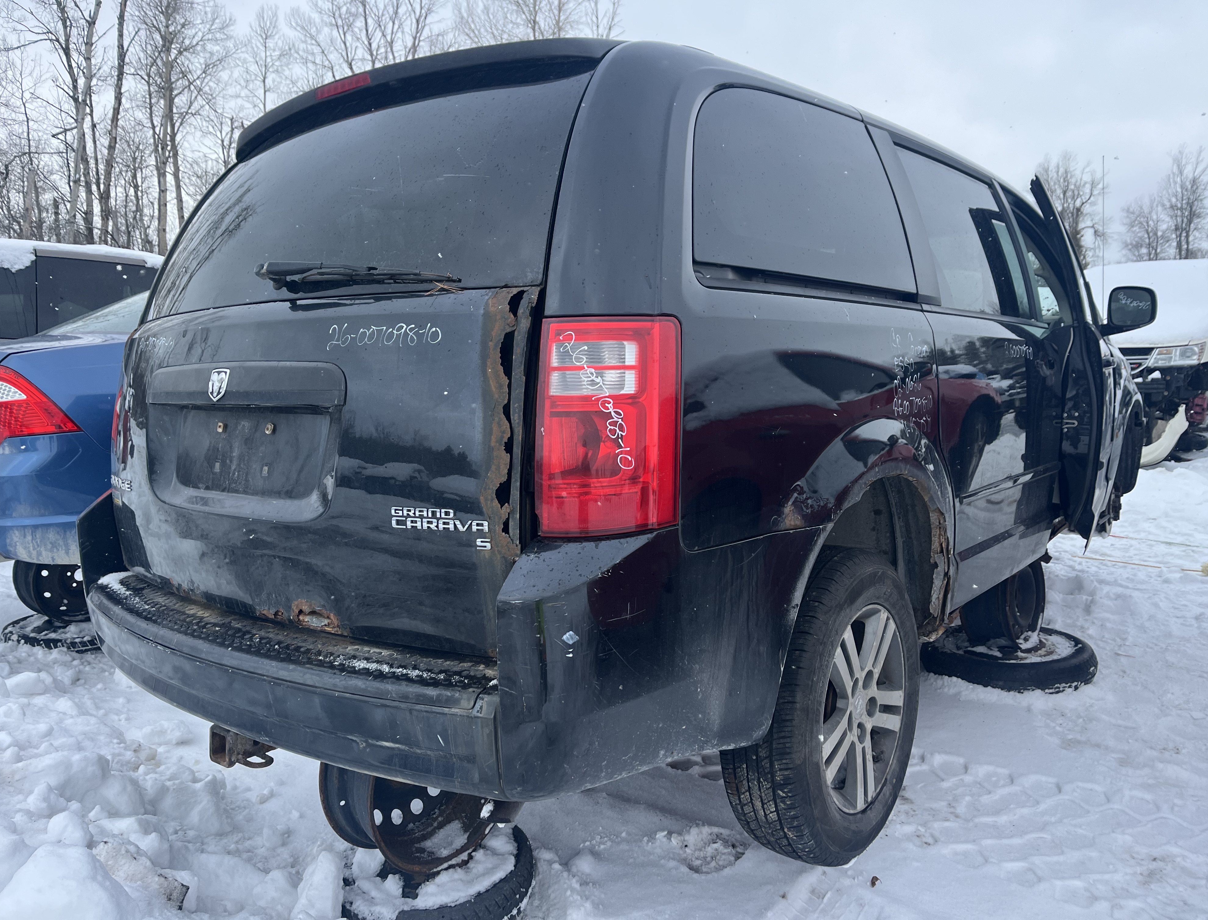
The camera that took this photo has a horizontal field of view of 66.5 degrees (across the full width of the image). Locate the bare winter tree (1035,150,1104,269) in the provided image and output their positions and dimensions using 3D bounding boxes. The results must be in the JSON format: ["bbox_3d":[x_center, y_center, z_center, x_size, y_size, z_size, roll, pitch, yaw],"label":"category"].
[{"bbox_3d":[22.866,-9.163,45.498,3.800,12.000,3.800,0,5,0],"label":"bare winter tree"}]

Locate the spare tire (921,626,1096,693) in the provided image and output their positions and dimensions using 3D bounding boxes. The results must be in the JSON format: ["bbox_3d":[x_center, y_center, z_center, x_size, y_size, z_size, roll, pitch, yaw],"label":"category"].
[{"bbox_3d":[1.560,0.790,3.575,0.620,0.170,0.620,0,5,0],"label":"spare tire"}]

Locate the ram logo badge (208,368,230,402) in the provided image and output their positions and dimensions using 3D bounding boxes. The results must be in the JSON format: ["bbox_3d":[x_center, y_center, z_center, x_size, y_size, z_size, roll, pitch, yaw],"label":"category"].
[{"bbox_3d":[-0.755,-0.146,1.812,0.058,0.067,0.012,3,-9,38],"label":"ram logo badge"}]

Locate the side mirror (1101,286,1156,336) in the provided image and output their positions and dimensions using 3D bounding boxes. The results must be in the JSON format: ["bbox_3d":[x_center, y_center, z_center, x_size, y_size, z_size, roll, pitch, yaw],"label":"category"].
[{"bbox_3d":[2.173,-0.614,3.805,0.215,0.205,0.140,3,6,34],"label":"side mirror"}]

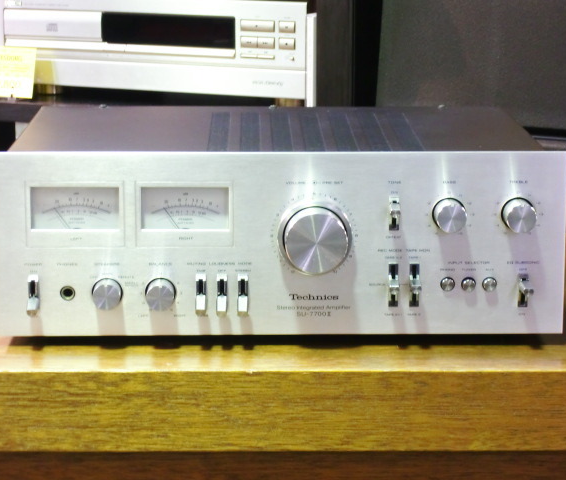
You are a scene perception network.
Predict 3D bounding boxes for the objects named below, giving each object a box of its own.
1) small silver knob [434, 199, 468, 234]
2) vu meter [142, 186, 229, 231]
[{"bbox_3d":[0.130,-0.018,1.611,0.026,0.026,0.017,0,10,-1],"label":"small silver knob"},{"bbox_3d":[-0.073,-0.024,1.544,0.066,0.034,0.007,0,11,-1],"label":"vu meter"}]

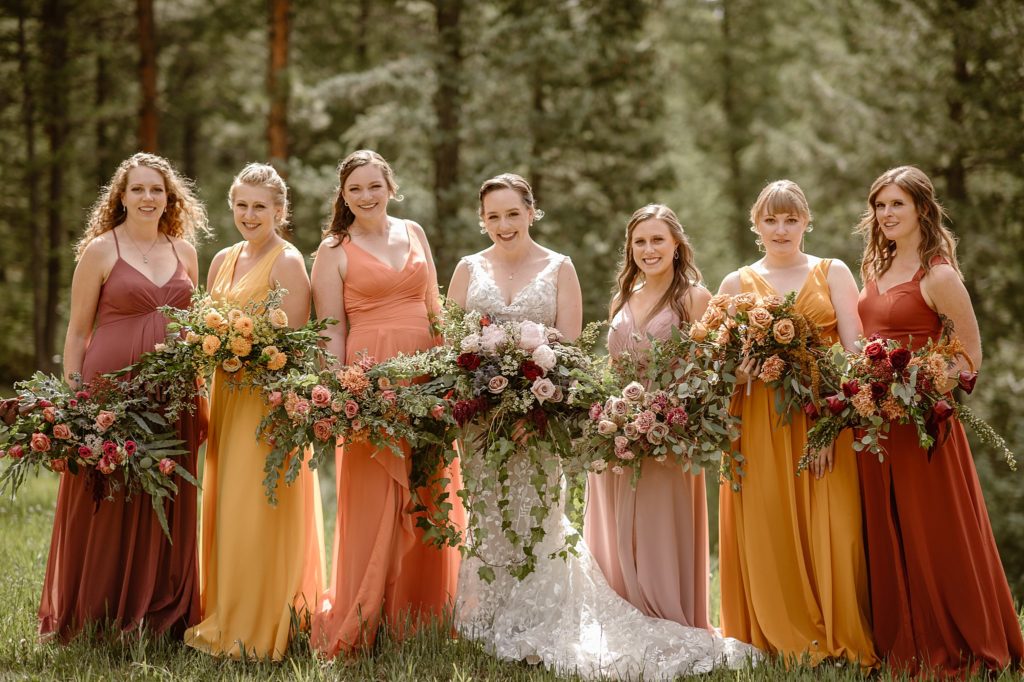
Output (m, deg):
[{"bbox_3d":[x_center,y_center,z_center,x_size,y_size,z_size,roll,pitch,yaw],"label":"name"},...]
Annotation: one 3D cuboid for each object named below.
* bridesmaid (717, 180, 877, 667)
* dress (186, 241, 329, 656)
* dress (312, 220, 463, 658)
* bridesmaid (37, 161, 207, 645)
[{"bbox_3d":[0.956,0.263,8.140,0.529,1.587,0.520,0,2,8],"label":"bridesmaid"},{"bbox_3d":[-0.867,0.363,8.170,0.460,1.390,0.450,0,2,18],"label":"dress"},{"bbox_3d":[-0.428,0.326,8.404,0.526,1.481,0.500,0,2,-14],"label":"dress"},{"bbox_3d":[-1.334,0.180,8.300,0.530,1.660,0.450,-1,2,-25],"label":"bridesmaid"}]

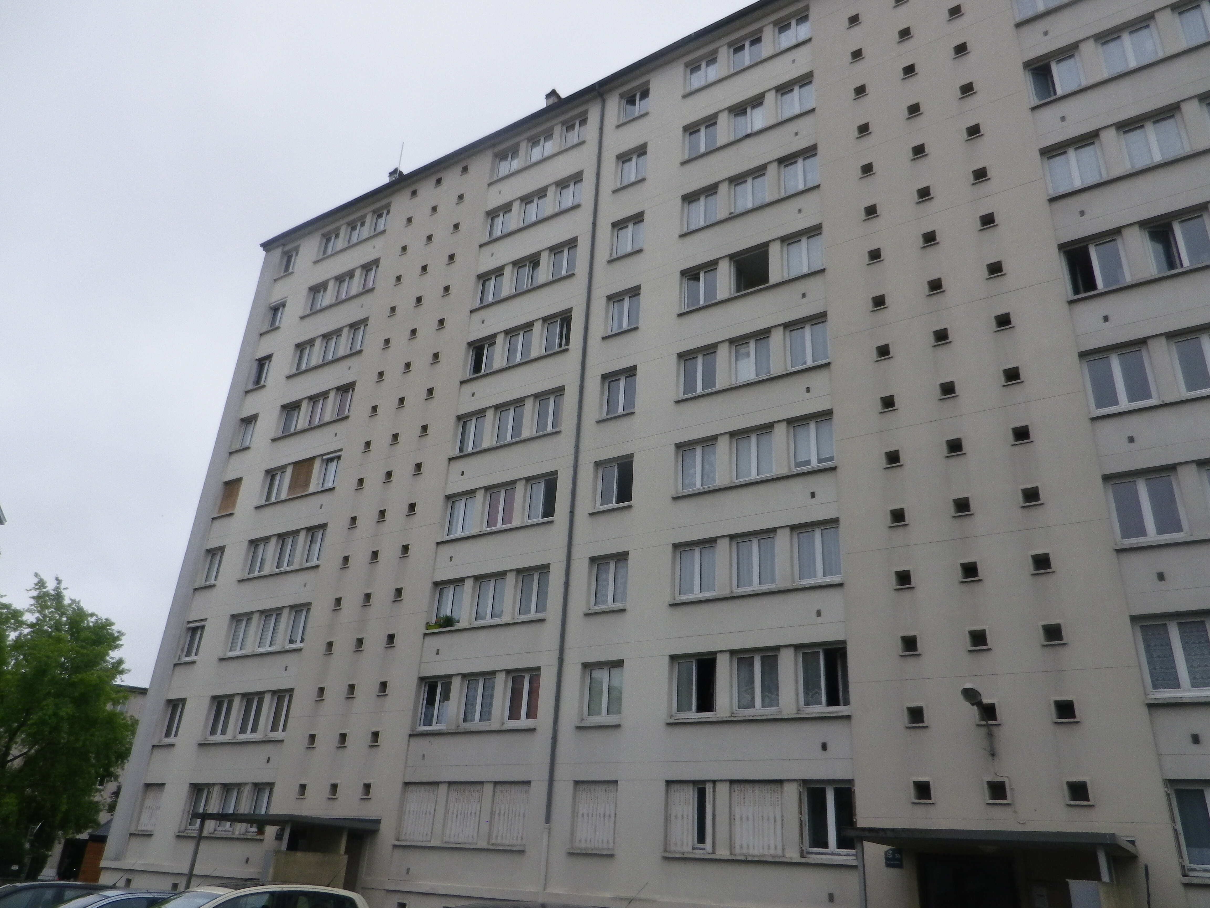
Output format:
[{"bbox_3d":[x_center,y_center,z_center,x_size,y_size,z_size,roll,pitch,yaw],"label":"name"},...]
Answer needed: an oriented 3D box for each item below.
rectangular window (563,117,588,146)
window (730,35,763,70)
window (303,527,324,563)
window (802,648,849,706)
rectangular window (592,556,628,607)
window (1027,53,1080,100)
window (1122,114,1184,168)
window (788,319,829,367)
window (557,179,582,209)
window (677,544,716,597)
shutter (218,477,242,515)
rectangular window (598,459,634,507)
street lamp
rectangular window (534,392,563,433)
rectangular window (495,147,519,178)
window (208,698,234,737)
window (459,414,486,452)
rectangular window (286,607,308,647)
[{"bbox_3d":[-0.930,-11.048,30.254,1.132,1.278,0.120,-13,-30,31],"label":"rectangular window"},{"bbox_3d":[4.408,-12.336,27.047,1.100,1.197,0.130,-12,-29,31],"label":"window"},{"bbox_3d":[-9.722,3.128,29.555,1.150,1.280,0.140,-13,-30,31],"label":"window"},{"bbox_3d":[4.611,4.709,18.381,1.130,1.240,0.120,-13,-29,31],"label":"window"},{"bbox_3d":[0.163,3.250,22.031,1.108,1.289,0.140,-13,-30,31],"label":"rectangular window"},{"bbox_3d":[10.703,-8.918,20.830,1.070,1.197,0.130,-12,-29,31],"label":"window"},{"bbox_3d":[11.764,-6.672,18.688,1.108,1.289,0.140,-13,-30,31],"label":"window"},{"bbox_3d":[5.027,-2.702,21.569,1.108,1.289,0.140,-13,-30,31],"label":"window"},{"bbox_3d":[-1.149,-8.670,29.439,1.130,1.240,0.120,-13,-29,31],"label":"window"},{"bbox_3d":[2.214,2.780,20.737,1.130,1.320,0.120,-13,-30,31],"label":"window"},{"bbox_3d":[-14.171,1.628,33.164,1.194,1.287,0.080,-13,-30,31],"label":"shutter"},{"bbox_3d":[0.307,0.788,23.547,1.130,1.240,0.120,-13,-29,31],"label":"rectangular window"},{"bbox_3d":[6.586,4.672,15.304,0.400,1.080,1.420,-13,-30,31],"label":"street lamp"},{"bbox_3d":[-1.551,-1.171,25.563,1.130,1.320,0.120,-13,-30,31],"label":"rectangular window"},{"bbox_3d":[-3.485,-10.357,31.716,1.130,1.320,0.120,-13,-30,31],"label":"rectangular window"},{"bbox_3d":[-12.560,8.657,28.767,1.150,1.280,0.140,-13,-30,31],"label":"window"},{"bbox_3d":[-4.138,-0.620,27.240,1.080,1.251,0.130,-12,-29,31],"label":"window"},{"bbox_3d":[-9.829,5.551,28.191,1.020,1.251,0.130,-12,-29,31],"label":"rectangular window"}]

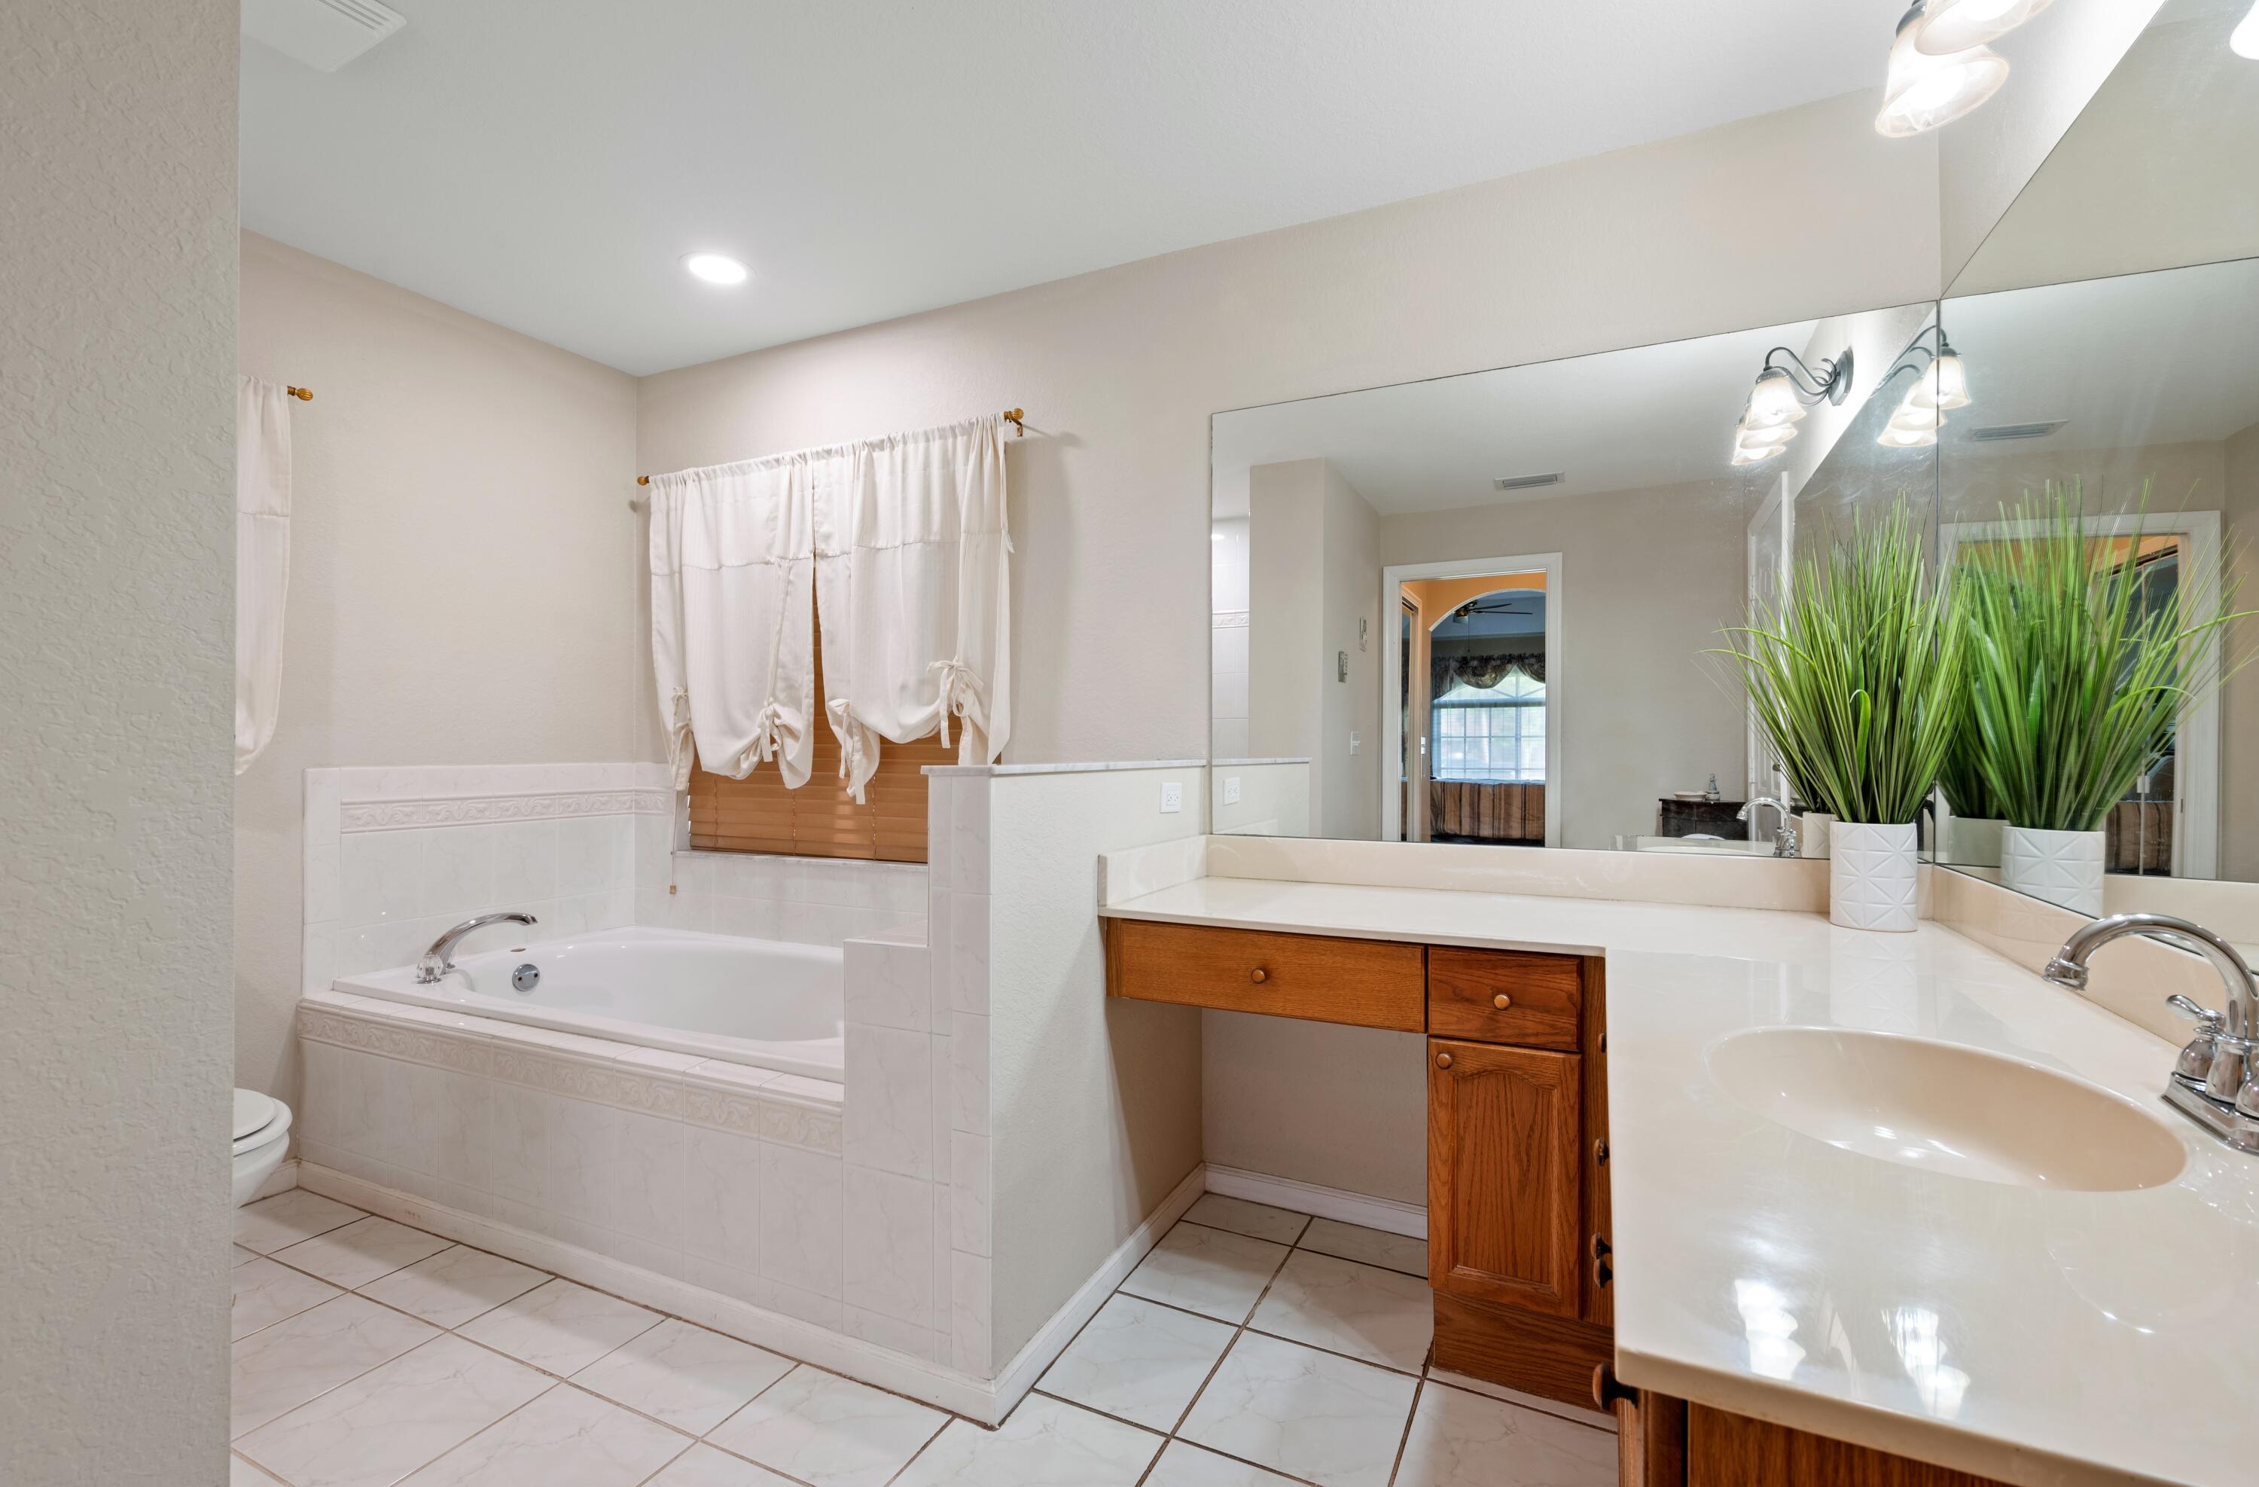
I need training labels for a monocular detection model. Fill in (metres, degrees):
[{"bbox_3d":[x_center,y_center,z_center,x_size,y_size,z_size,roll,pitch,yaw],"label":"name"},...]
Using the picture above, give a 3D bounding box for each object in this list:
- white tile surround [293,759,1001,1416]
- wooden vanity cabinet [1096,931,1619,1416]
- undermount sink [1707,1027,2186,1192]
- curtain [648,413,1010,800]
[{"bbox_3d":[-0.966,0.591,2.548,2.111,1.086,0.977,0,0,25],"label":"white tile surround"},{"bbox_3d":[0.489,0.740,2.075,0.922,0.778,0.579,0,0,25],"label":"wooden vanity cabinet"},{"bbox_3d":[0.757,0.405,0.968,0.350,0.143,0.459,0,0,25],"label":"undermount sink"},{"bbox_3d":[-0.955,-0.355,3.010,1.403,1.056,0.101,0,0,25],"label":"curtain"}]

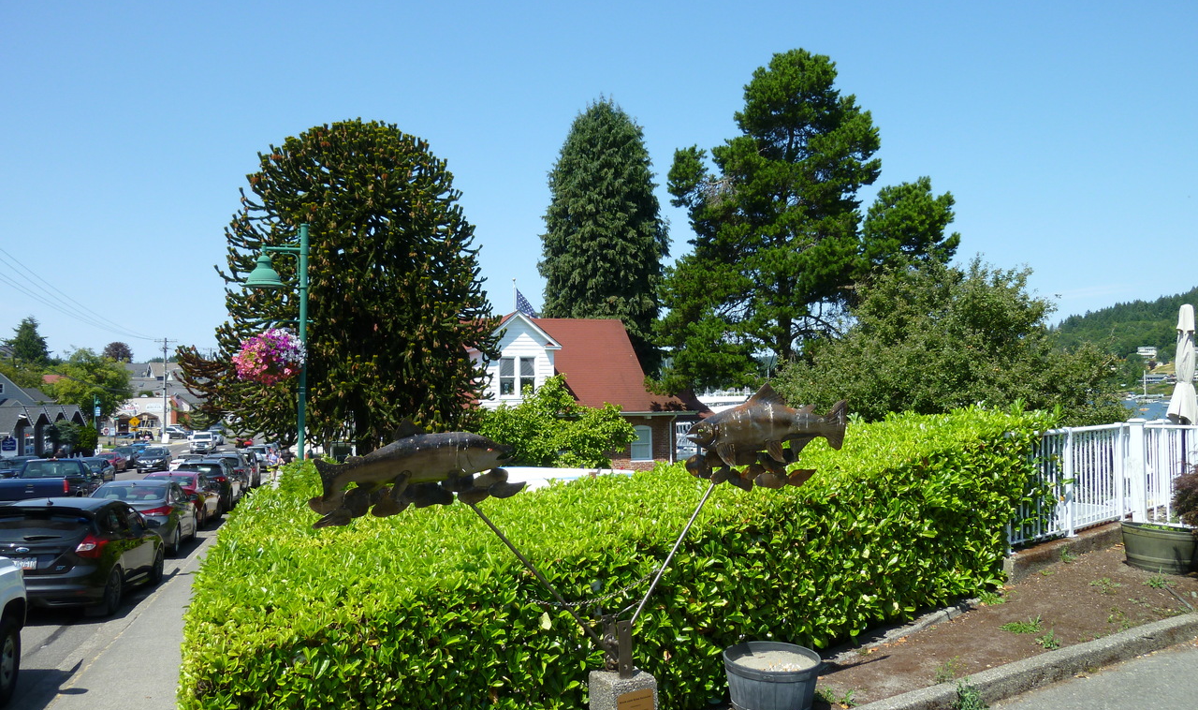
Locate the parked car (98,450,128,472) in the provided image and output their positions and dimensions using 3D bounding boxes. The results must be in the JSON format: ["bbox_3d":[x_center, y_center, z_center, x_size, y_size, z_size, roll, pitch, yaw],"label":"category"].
[{"bbox_3d":[-32.010,7.114,56.694,1.800,1.420,4.600,1,-4,-22],"label":"parked car"}]

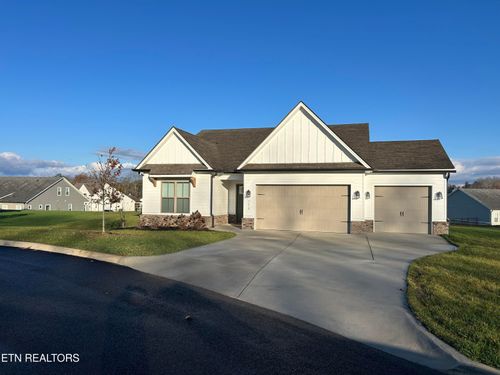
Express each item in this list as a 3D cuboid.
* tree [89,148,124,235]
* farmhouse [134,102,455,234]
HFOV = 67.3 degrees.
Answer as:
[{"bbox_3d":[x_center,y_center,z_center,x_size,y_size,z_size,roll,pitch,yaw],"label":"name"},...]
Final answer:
[{"bbox_3d":[-7.700,0.100,20.000,1.800,4.550,1.800,0,0,14],"label":"tree"},{"bbox_3d":[3.050,-1.100,25.900,17.100,6.750,13.200,0,0,14],"label":"farmhouse"}]

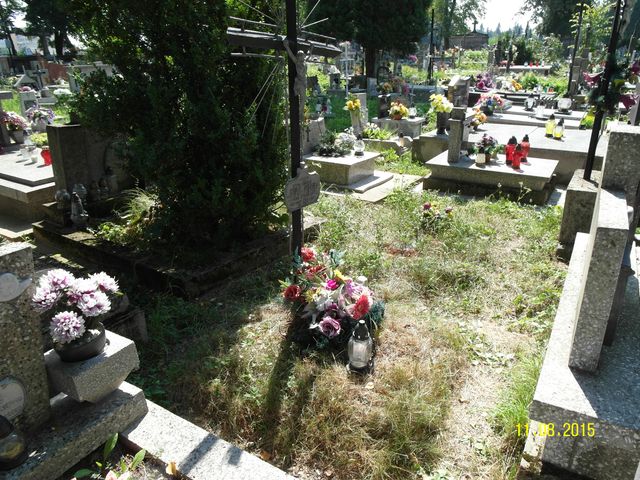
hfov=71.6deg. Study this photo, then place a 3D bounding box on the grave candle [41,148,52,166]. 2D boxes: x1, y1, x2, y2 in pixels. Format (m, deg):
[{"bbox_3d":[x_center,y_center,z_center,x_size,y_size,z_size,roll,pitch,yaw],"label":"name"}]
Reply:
[{"bbox_3d":[-3.009,-0.911,4.900,0.125,0.210,0.125,0,22,0],"label":"grave candle"}]

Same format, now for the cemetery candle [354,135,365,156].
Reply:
[{"bbox_3d":[0.503,-1.203,5.650,0.140,0.280,0.140,2,21,5],"label":"cemetery candle"}]

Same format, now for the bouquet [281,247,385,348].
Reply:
[{"bbox_3d":[0.078,0.351,2.575,0.550,0.340,0.550,1,23,2],"label":"bouquet"}]

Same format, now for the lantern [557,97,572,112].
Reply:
[{"bbox_3d":[4.519,-2.504,8.200,0.260,0.280,0.260,11,24,26],"label":"lantern"}]

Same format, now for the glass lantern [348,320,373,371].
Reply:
[{"bbox_3d":[0.202,0.527,2.217,0.120,0.263,0.120,2,23,6],"label":"glass lantern"}]

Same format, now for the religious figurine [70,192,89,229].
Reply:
[{"bbox_3d":[-2.087,-0.256,3.850,0.150,0.310,0.150,13,25,29],"label":"religious figurine"}]

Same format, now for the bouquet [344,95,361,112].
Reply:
[{"bbox_3d":[0.542,-2.276,7.400,0.270,0.310,0.250,1,21,4],"label":"bouquet"}]

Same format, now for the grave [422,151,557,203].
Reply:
[{"bbox_3d":[2.040,-0.773,5.311,1.350,0.320,1.000,12,25,29],"label":"grave"}]

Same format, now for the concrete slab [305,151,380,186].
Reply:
[{"bbox_3d":[0.294,-0.954,5.746,0.694,0.264,0.787,13,26,29],"label":"concrete slab"}]

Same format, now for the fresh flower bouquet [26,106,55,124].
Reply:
[{"bbox_3d":[-3.979,-1.769,6.305,0.360,0.250,0.320,-13,26,-29],"label":"fresh flower bouquet"}]

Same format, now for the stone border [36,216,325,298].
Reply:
[{"bbox_3d":[-1.221,-0.090,3.816,2.000,0.170,1.430,12,25,29],"label":"stone border"}]

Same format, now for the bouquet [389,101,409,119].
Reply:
[{"bbox_3d":[1.451,-2.412,8.200,0.360,0.320,0.340,0,22,0],"label":"bouquet"}]

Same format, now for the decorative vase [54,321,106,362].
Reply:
[{"bbox_3d":[-1.000,0.431,1.870,0.200,0.105,0.200,0,22,0],"label":"decorative vase"}]

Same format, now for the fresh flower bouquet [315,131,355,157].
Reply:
[{"bbox_3d":[0.206,-1.283,5.830,0.480,0.280,0.380,13,26,29],"label":"fresh flower bouquet"}]

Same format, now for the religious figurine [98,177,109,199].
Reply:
[{"bbox_3d":[-1.867,-0.453,3.826,0.070,0.187,0.080,13,26,29],"label":"religious figurine"}]

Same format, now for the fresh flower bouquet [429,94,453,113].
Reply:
[{"bbox_3d":[1.745,-1.977,6.426,0.330,0.270,0.300,6,23,13],"label":"fresh flower bouquet"}]

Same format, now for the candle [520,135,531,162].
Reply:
[{"bbox_3d":[2.490,-1.108,5.371,0.110,0.304,0.110,10,25,23],"label":"candle"}]

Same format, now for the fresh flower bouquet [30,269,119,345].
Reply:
[{"bbox_3d":[-0.947,0.262,1.725,0.310,0.250,0.270,-14,26,-30],"label":"fresh flower bouquet"}]

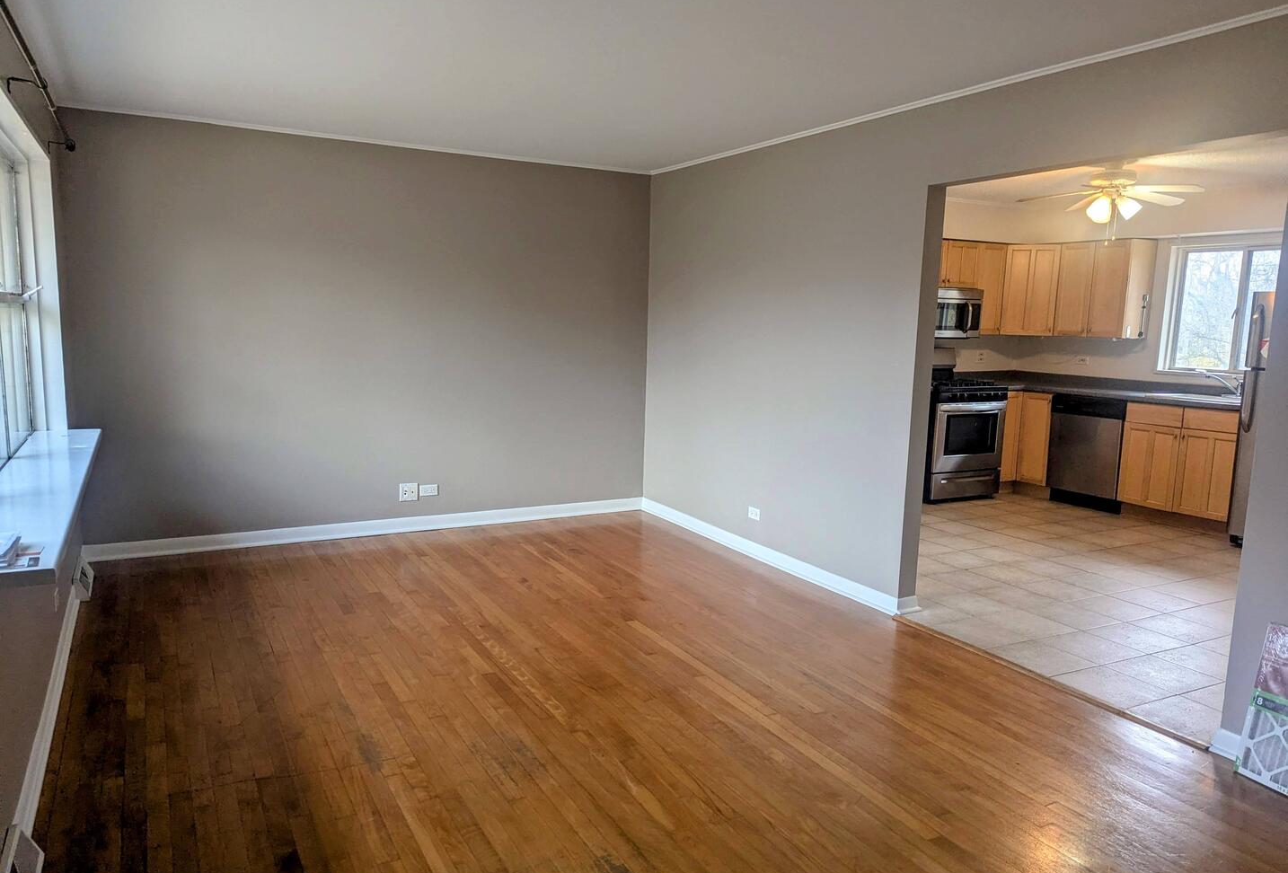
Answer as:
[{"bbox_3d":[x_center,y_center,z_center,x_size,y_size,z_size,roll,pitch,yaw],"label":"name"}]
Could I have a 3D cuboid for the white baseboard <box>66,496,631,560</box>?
[{"bbox_3d":[-1.530,0.564,5.705,3.490,0.090,0.028,-3,9,-29],"label":"white baseboard"}]

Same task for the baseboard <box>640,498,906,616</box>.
[{"bbox_3d":[0.605,0.663,5.438,0.028,0.090,2.575,-3,9,-29],"label":"baseboard"}]

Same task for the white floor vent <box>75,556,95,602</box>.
[{"bbox_3d":[-2.783,0.706,4.441,0.066,0.108,0.435,-3,9,-29],"label":"white floor vent"}]

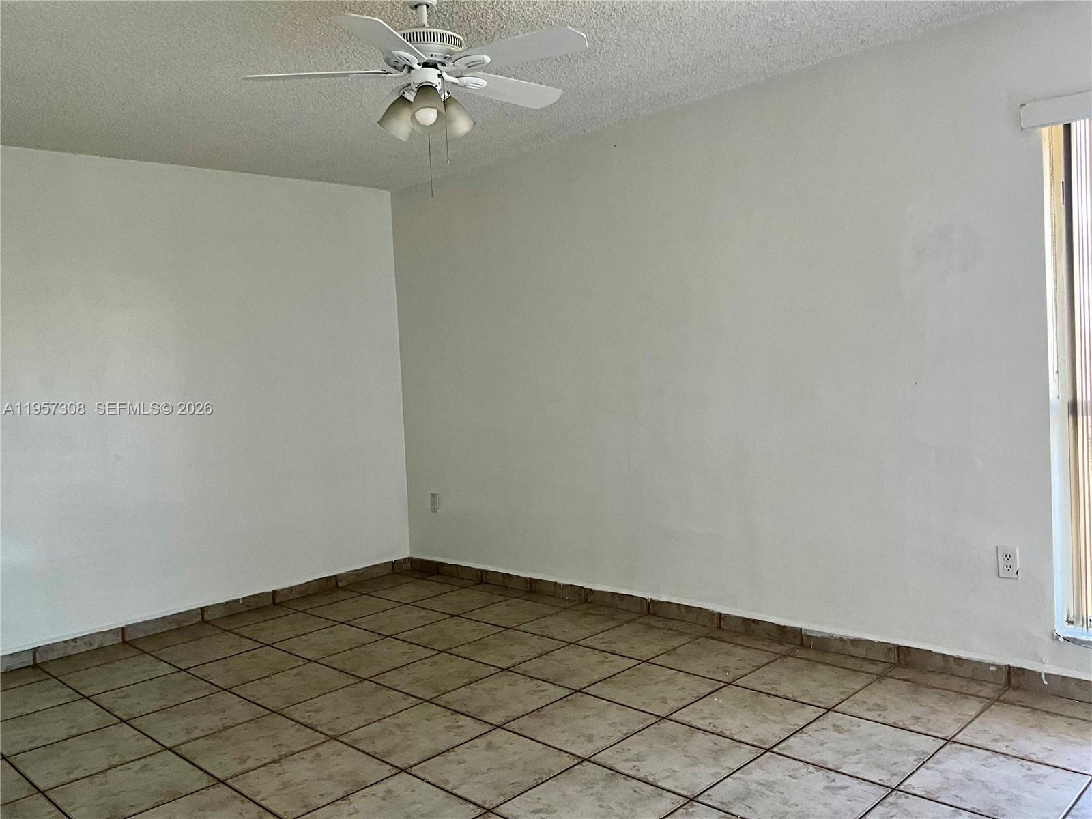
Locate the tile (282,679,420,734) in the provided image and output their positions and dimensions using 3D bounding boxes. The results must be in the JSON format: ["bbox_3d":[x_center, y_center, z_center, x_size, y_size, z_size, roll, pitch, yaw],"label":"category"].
[{"bbox_3d":[-0.753,1.152,3.532,0.406,0.010,0.406,0,5,45],"label":"tile"}]

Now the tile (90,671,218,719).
[{"bbox_3d":[-1.606,1.174,3.770,0.397,0.010,0.397,0,5,45],"label":"tile"}]

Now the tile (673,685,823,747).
[{"bbox_3d":[0.703,1.071,3.202,0.397,0.010,0.397,0,5,45],"label":"tile"}]

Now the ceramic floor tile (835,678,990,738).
[{"bbox_3d":[1.292,1.048,3.231,0.406,0.010,0.406,0,5,45],"label":"ceramic floor tile"}]

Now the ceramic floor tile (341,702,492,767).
[{"bbox_3d":[-0.452,1.139,3.204,0.397,0.010,0.397,0,5,45],"label":"ceramic floor tile"}]

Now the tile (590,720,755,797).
[{"bbox_3d":[0.416,1.105,2.913,0.397,0.010,0.397,0,5,45],"label":"tile"}]

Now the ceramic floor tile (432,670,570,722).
[{"bbox_3d":[-0.170,1.116,3.543,0.406,0.010,0.406,0,5,45],"label":"ceramic floor tile"}]

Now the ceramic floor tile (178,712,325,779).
[{"bbox_3d":[-1.029,1.174,3.198,0.397,0.010,0.397,0,5,45],"label":"ceramic floor tile"}]

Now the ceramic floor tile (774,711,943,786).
[{"bbox_3d":[0.992,1.072,2.907,0.397,0.010,0.397,0,5,45],"label":"ceramic floor tile"}]

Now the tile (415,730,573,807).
[{"bbox_3d":[-0.163,1.139,2.915,0.397,0.010,0.397,0,5,45],"label":"tile"}]

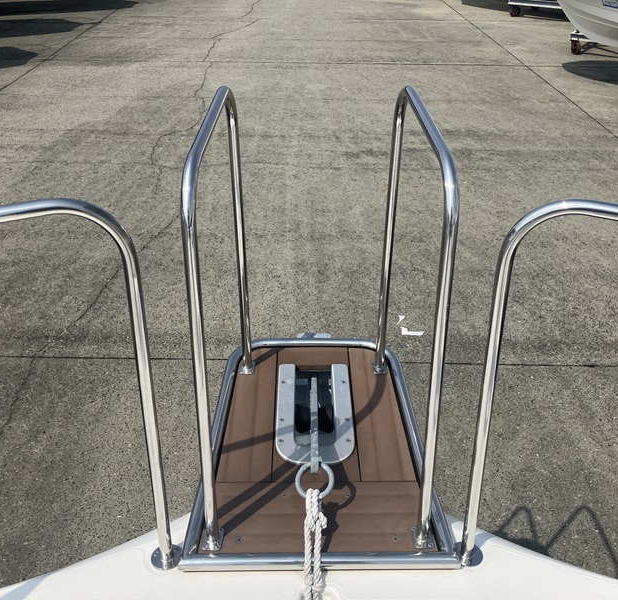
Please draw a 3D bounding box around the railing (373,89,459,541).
[{"bbox_3d":[0.218,0.013,1.363,0.055,0.805,0.605,-2,34,-4],"label":"railing"}]

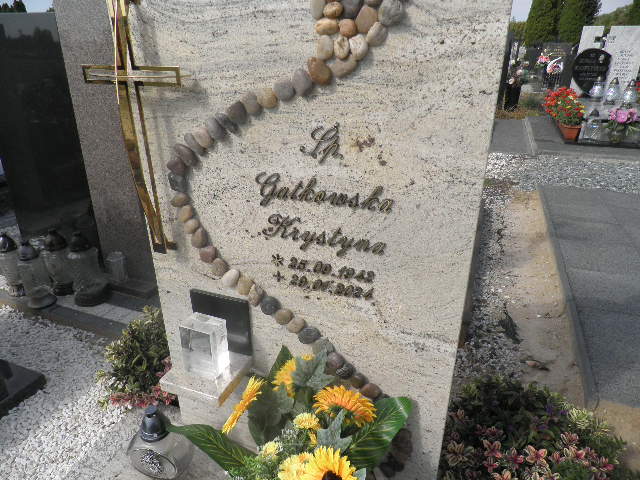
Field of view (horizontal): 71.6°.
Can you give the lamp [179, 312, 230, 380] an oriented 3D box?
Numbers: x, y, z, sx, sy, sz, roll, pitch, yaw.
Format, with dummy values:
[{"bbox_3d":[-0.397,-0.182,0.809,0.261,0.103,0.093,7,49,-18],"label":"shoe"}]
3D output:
[{"bbox_3d":[-0.254,0.233,0.985,0.077,0.118,0.059,8,25,18],"label":"lamp"}]

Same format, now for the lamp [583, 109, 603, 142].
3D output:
[{"bbox_3d":[2.568,-1.067,4.144,0.142,0.293,0.142,8,25,18],"label":"lamp"}]

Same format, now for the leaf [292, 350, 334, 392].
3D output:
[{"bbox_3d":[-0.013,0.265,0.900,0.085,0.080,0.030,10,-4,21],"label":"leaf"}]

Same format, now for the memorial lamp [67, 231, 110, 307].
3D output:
[{"bbox_3d":[-0.908,0.105,1.722,0.124,0.283,0.124,8,25,18],"label":"memorial lamp"}]

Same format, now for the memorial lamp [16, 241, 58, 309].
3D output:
[{"bbox_3d":[-1.174,0.135,1.837,0.118,0.275,0.118,10,26,21],"label":"memorial lamp"}]

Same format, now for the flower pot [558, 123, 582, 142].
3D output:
[{"bbox_3d":[2.372,-1.010,4.170,0.188,0.158,0.188,8,25,18],"label":"flower pot"}]

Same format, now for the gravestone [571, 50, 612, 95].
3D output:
[{"bbox_3d":[3.186,-1.974,5.197,0.400,0.490,0.070,8,25,18],"label":"gravestone"}]

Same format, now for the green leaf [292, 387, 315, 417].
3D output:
[{"bbox_3d":[-0.035,0.342,0.940,0.045,0.062,0.030,10,-4,21],"label":"green leaf"}]

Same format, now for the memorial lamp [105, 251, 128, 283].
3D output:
[{"bbox_3d":[-0.903,0.118,1.965,0.090,0.138,0.090,10,26,21],"label":"memorial lamp"}]

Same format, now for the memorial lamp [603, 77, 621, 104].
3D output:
[{"bbox_3d":[3.184,-1.615,4.809,0.140,0.268,0.140,8,25,18],"label":"memorial lamp"}]

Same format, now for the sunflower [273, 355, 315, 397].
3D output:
[{"bbox_3d":[-0.056,0.286,0.936,0.088,0.088,0.040,17,6,33],"label":"sunflower"}]

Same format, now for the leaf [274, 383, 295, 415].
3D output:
[{"bbox_3d":[-0.077,0.345,0.967,0.045,0.065,0.030,10,-4,21],"label":"leaf"}]

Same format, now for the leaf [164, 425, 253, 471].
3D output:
[{"bbox_3d":[-0.254,0.480,1.027,0.215,0.040,0.075,14,59,21],"label":"leaf"}]

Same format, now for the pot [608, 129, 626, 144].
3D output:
[{"bbox_3d":[3.096,-1.082,4.606,0.165,0.130,0.165,10,26,21],"label":"pot"}]

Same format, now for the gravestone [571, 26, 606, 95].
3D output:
[{"bbox_3d":[3.240,-2.158,5.393,0.225,0.830,0.100,10,26,21],"label":"gravestone"}]

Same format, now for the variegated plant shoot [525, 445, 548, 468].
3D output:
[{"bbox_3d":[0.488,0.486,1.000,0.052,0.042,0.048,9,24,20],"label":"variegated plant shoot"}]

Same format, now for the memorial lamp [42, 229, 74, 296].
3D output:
[{"bbox_3d":[-1.056,0.088,1.791,0.104,0.266,0.104,8,25,18],"label":"memorial lamp"}]

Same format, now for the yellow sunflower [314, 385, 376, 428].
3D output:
[{"bbox_3d":[0.047,0.317,0.850,0.117,0.112,0.050,8,62,17],"label":"yellow sunflower"}]

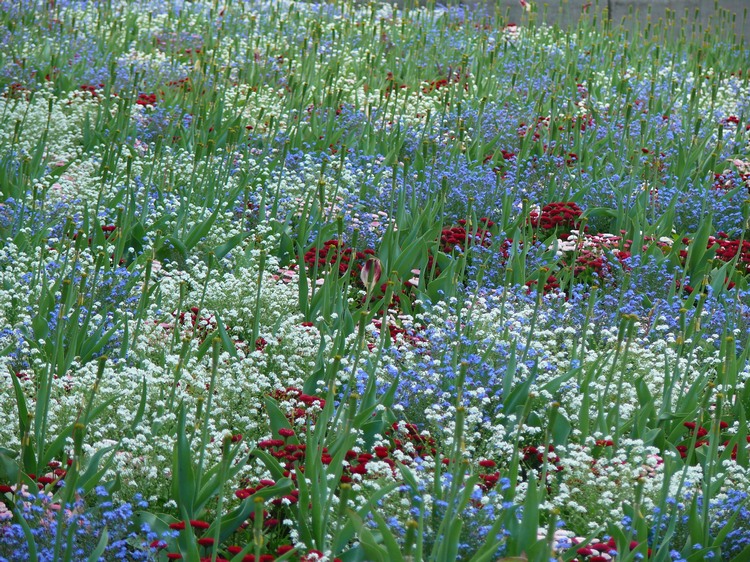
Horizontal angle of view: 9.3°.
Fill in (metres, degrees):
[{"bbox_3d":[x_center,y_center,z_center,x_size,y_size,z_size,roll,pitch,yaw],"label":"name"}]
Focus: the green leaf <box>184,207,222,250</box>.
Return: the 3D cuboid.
[{"bbox_3d":[-0.381,-0.117,10.200,0.032,0.130,0.030,37,6,0],"label":"green leaf"}]

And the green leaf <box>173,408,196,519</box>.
[{"bbox_3d":[-0.311,0.298,7.500,0.036,0.190,0.032,-4,8,0],"label":"green leaf"}]

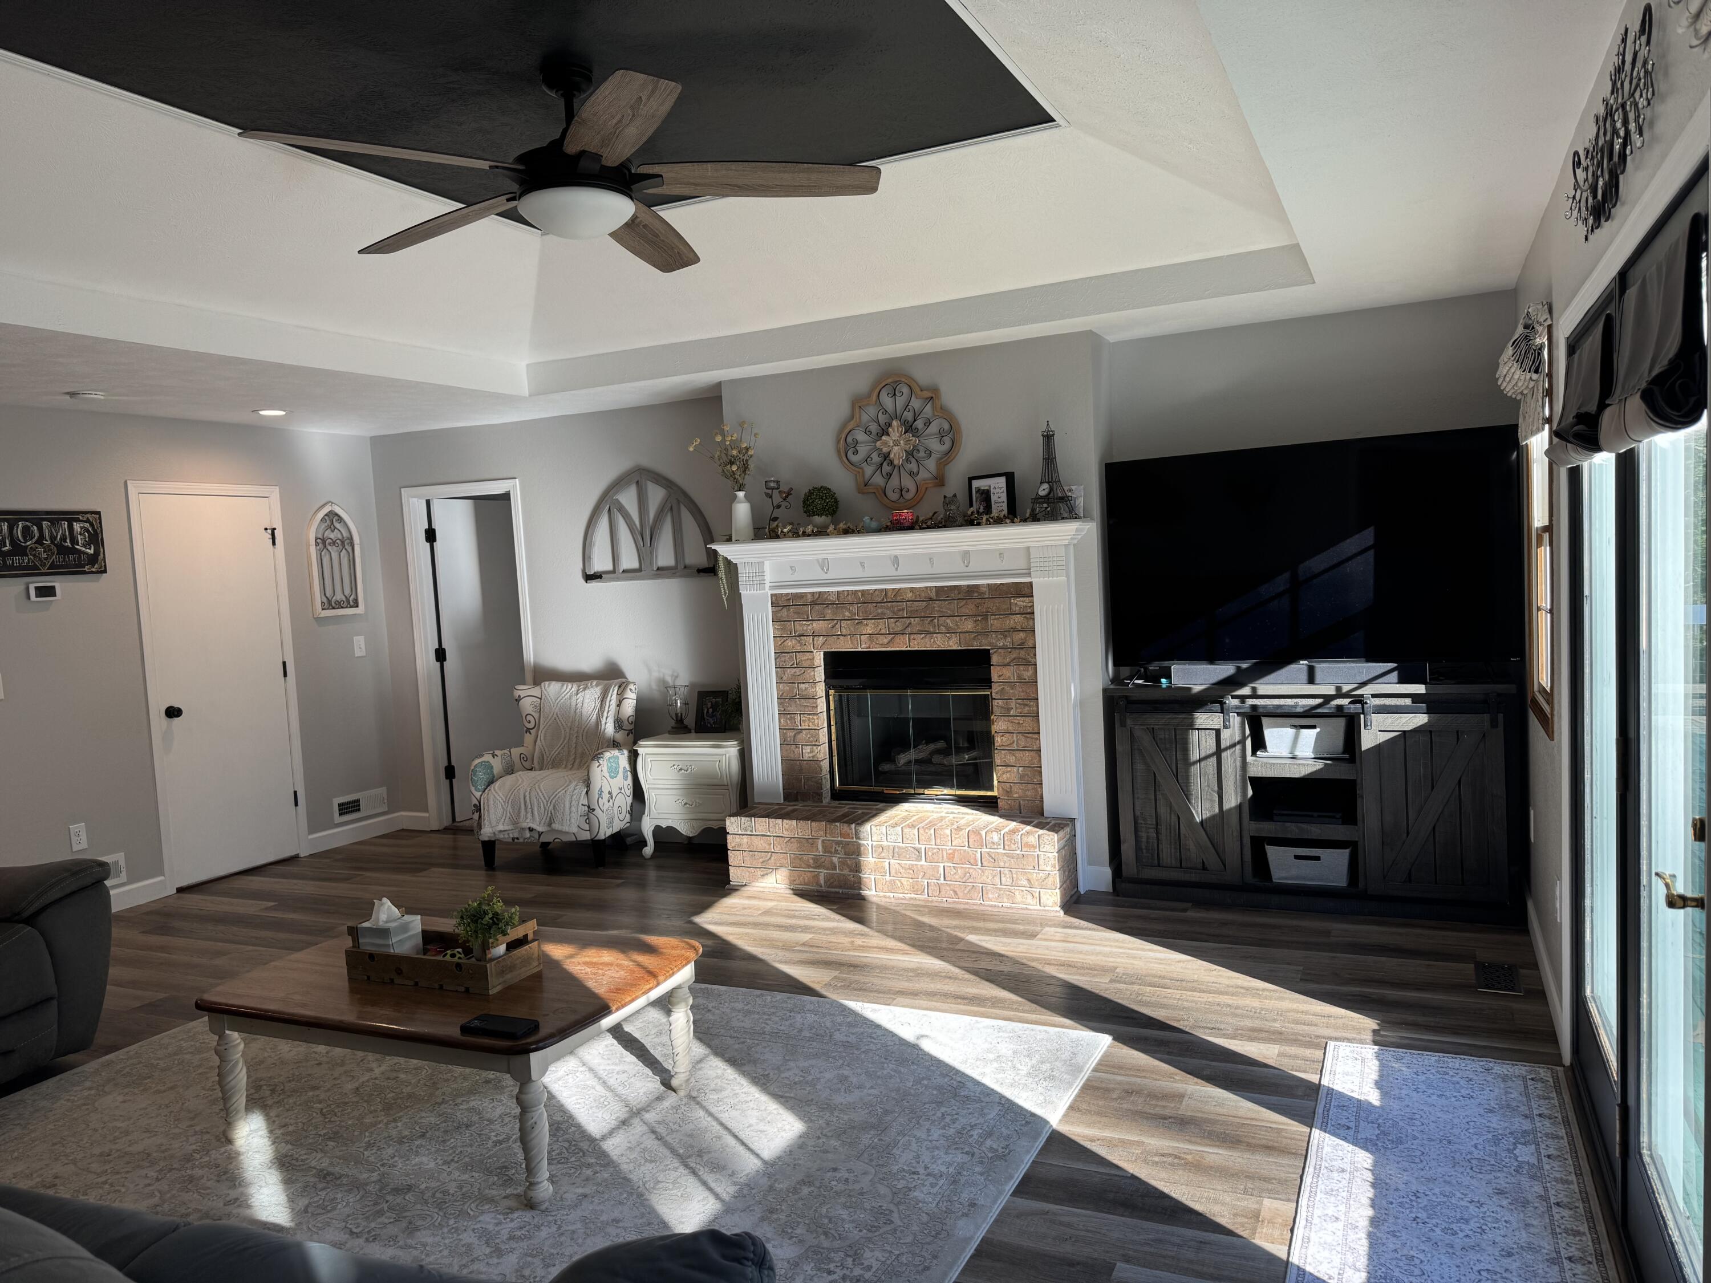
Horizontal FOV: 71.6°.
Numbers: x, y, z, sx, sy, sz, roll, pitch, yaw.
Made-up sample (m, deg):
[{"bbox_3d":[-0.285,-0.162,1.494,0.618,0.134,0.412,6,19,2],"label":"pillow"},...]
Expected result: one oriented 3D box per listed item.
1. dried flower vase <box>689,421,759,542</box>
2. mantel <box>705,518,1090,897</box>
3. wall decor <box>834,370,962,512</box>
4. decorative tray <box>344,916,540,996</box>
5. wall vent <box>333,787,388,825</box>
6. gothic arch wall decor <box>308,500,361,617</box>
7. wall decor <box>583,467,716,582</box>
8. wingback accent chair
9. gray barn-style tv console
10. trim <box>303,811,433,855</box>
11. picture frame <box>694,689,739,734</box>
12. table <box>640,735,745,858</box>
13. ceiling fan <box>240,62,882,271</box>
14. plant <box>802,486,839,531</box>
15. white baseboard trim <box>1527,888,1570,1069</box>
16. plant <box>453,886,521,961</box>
[{"bbox_3d":[-0.611,-0.773,5.773,0.350,0.578,0.240,-1,4,26],"label":"dried flower vase"},{"bbox_3d":[0.177,0.324,5.438,1.830,1.622,0.395,-1,4,26],"label":"mantel"},{"bbox_3d":[0.198,-0.919,5.513,0.627,0.622,0.030,-1,4,26],"label":"wall decor"},{"bbox_3d":[-1.139,0.851,3.283,0.484,0.142,0.205,-1,4,24],"label":"decorative tray"},{"bbox_3d":[-2.967,0.985,7.136,0.020,0.140,0.388,-1,4,26],"label":"wall vent"},{"bbox_3d":[-3.062,-0.486,6.991,0.026,0.668,0.342,-1,4,26],"label":"gothic arch wall decor"},{"bbox_3d":[-1.143,-0.636,6.428,0.850,0.605,0.028,-1,4,26],"label":"wall decor"},{"bbox_3d":[-1.576,0.704,6.448,0.760,0.930,0.700,-2,4,12],"label":"wingback accent chair"},{"bbox_3d":[1.863,0.625,4.947,1.550,0.926,0.365,-1,4,26],"label":"gray barn-style tv console"},{"bbox_3d":[-2.921,1.148,7.118,0.200,0.096,0.710,-1,4,26],"label":"trim"},{"bbox_3d":[-0.755,0.376,6.289,0.192,0.223,0.028,-2,-5,20],"label":"picture frame"},{"bbox_3d":[-0.776,0.816,6.259,0.645,0.635,0.340,-2,4,20],"label":"table"},{"bbox_3d":[-0.828,-1.394,3.379,1.652,0.489,1.694,-1,4,26],"label":"ceiling fan"},{"bbox_3d":[-0.159,-0.612,5.585,0.180,0.238,0.180,-3,4,0],"label":"plant"},{"bbox_3d":[2.290,1.057,3.953,0.018,0.125,1.460,-1,4,26],"label":"white baseboard trim"},{"bbox_3d":[-0.998,0.781,3.220,0.190,0.243,0.190,-1,4,26],"label":"plant"}]

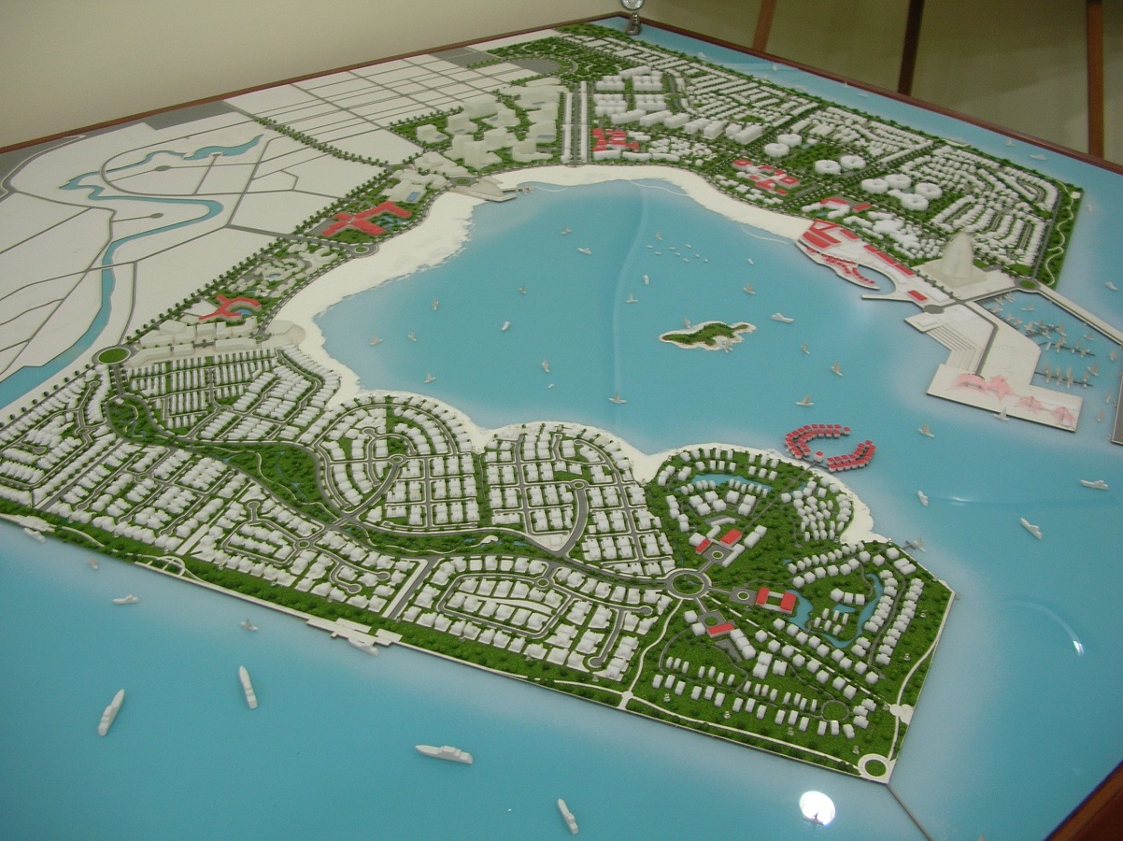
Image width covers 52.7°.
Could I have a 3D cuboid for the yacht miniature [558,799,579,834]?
[{"bbox_3d":[0.006,0.355,1.019,0.007,0.008,0.036,-13,36,-19],"label":"yacht miniature"}]

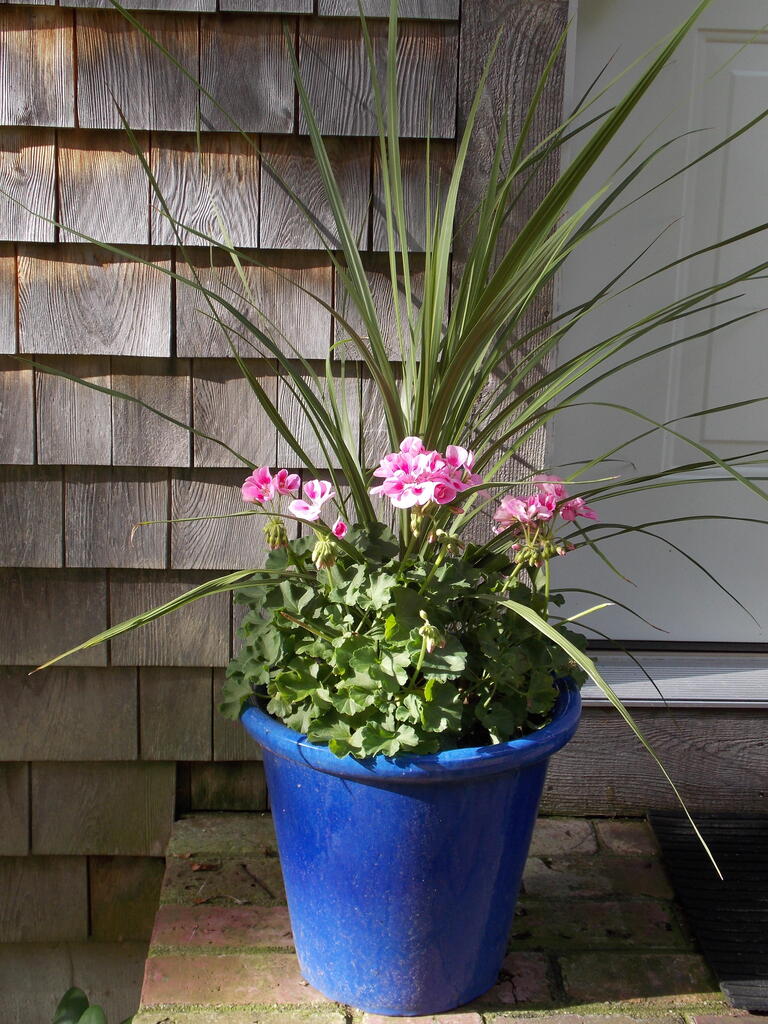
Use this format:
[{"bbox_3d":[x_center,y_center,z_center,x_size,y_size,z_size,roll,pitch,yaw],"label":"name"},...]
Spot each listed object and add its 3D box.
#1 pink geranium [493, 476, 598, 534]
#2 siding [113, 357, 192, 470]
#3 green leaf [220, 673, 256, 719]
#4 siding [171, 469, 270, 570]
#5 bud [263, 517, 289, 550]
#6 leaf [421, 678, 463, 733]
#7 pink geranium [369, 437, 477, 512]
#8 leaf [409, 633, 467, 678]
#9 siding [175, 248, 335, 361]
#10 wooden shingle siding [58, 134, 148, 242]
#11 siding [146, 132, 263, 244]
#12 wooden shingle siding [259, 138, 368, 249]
[{"bbox_3d":[0.158,-0.006,1.329,0.102,0.050,0.080,1,14,-3],"label":"pink geranium"},{"bbox_3d":[-0.272,-0.117,1.598,0.092,0.130,0.016,1,14,-3],"label":"siding"},{"bbox_3d":[-0.147,0.185,1.365,0.038,0.045,0.030,1,15,-4],"label":"green leaf"},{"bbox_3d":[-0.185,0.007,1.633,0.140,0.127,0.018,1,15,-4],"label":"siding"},{"bbox_3d":[-0.106,0.021,1.333,0.025,0.032,0.025,1,15,-4],"label":"bud"},{"bbox_3d":[0.055,0.184,1.291,0.040,0.047,0.030,1,15,-4],"label":"leaf"},{"bbox_3d":[0.036,-0.035,1.261,0.099,0.068,0.085,1,15,-4],"label":"pink geranium"},{"bbox_3d":[0.050,0.133,1.261,0.054,0.036,0.042,1,15,-4],"label":"leaf"},{"bbox_3d":[-0.149,-0.239,1.573,0.180,0.125,0.016,1,14,-3],"label":"siding"},{"bbox_3d":[-0.315,-0.366,1.532,0.102,0.126,0.016,1,14,-3],"label":"wooden shingle siding"},{"bbox_3d":[-0.203,-0.364,1.539,0.122,0.127,0.016,1,14,-3],"label":"siding"},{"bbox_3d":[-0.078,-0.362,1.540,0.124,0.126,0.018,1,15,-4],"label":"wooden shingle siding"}]

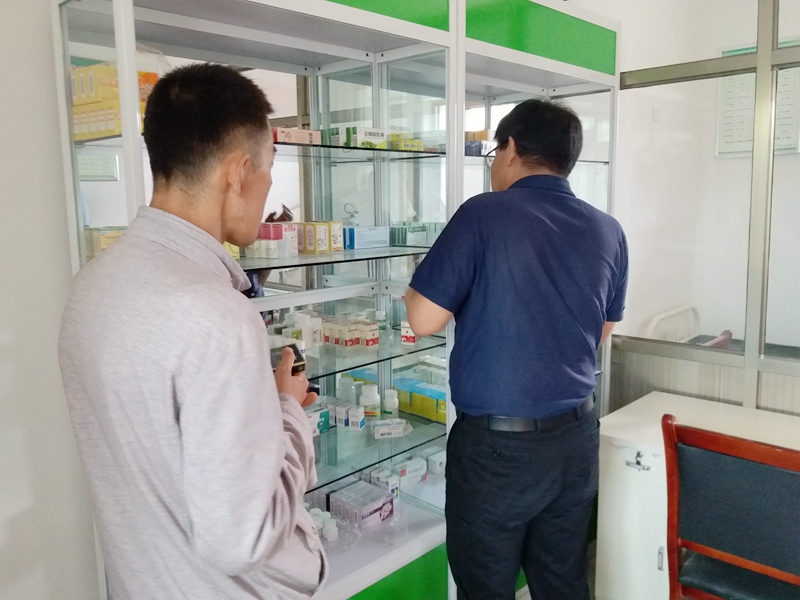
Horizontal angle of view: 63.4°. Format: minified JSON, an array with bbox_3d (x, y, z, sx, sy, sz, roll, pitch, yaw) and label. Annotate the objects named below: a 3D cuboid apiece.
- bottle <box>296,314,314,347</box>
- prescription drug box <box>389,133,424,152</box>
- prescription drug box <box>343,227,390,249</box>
[{"bbox_3d":[-0.277,0.091,1.879,0.049,0.094,0.049,-1,9,0],"label":"bottle"},{"bbox_3d":[0.017,-0.403,1.702,0.045,0.044,0.086,7,12,44],"label":"prescription drug box"},{"bbox_3d":[-0.094,-0.176,1.841,0.049,0.059,0.132,7,12,44],"label":"prescription drug box"}]

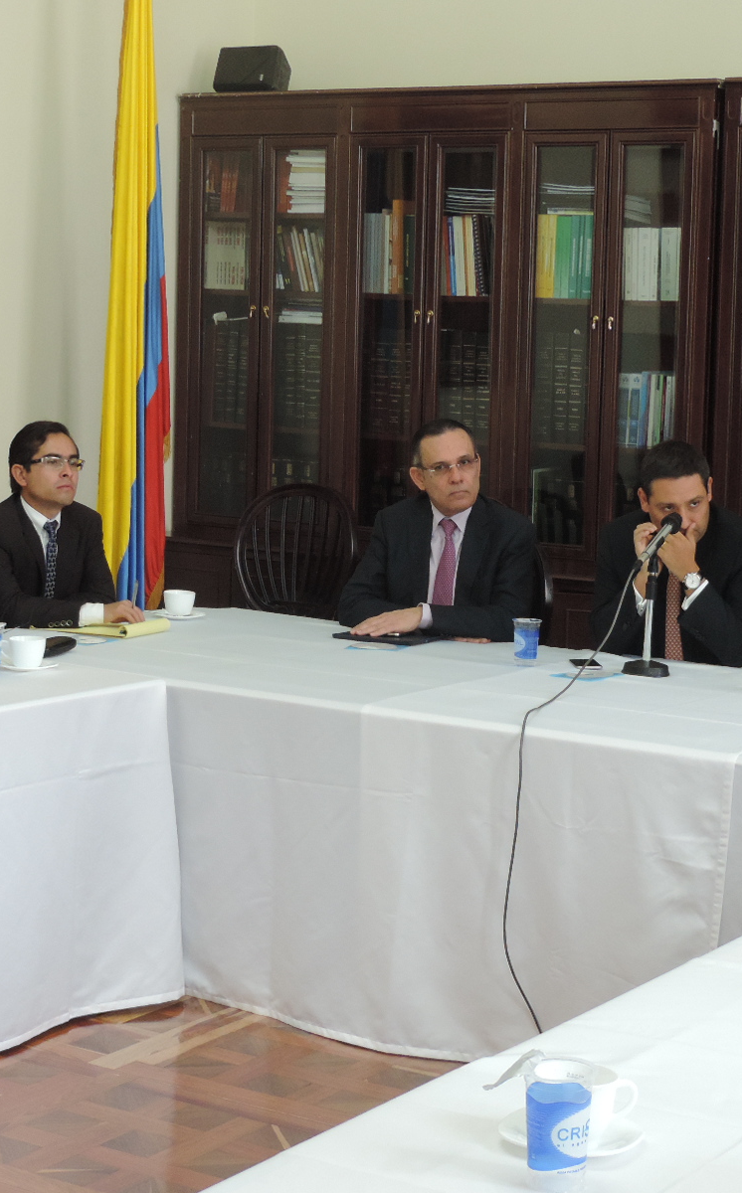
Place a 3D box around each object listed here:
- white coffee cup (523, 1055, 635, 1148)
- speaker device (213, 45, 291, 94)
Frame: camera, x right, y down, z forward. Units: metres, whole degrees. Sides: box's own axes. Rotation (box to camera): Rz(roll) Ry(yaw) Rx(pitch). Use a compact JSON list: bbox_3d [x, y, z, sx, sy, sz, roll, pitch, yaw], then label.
[{"bbox_3d":[0.223,0.529,2.386,0.112,0.068,0.089,3,7,11],"label":"white coffee cup"},{"bbox_3d":[-0.448,-1.979,8.620,0.270,0.185,0.200,5,7,27],"label":"speaker device"}]

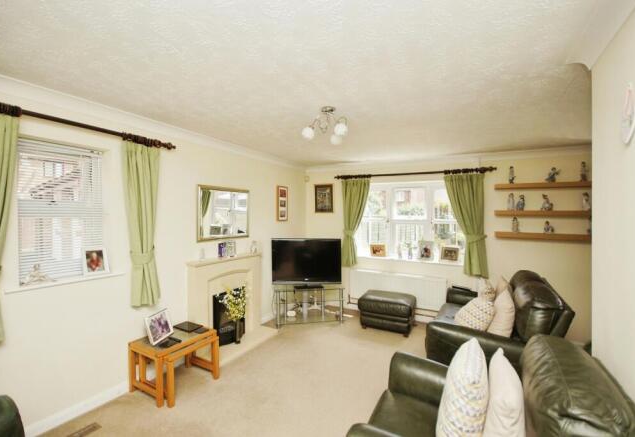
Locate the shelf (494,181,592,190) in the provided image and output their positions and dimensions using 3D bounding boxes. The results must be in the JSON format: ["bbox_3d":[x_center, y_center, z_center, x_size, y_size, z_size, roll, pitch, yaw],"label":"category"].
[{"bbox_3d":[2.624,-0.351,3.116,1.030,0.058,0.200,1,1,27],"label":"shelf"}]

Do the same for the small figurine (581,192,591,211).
[{"bbox_3d":[2.912,-0.176,2.958,0.088,0.200,0.090,1,1,27],"label":"small figurine"}]

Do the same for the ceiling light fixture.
[{"bbox_3d":[0.075,-0.735,2.230,0.370,0.275,0.370,1,1,27],"label":"ceiling light fixture"}]

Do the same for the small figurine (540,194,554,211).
[{"bbox_3d":[2.763,-0.191,3.284,0.128,0.189,0.102,0,1,28],"label":"small figurine"}]

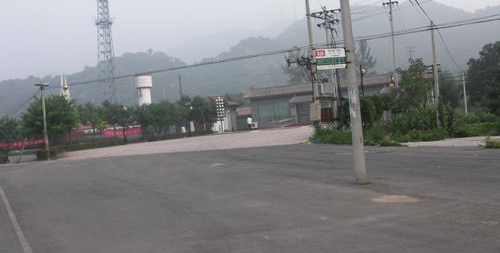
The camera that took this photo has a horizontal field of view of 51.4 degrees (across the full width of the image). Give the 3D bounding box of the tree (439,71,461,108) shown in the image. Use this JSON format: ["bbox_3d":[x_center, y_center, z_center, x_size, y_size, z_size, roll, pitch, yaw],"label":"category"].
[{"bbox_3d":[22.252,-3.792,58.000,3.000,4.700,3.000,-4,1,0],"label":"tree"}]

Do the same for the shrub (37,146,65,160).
[{"bbox_3d":[-13.236,1.725,34.500,1.750,0.950,1.300,-4,1,0],"label":"shrub"}]

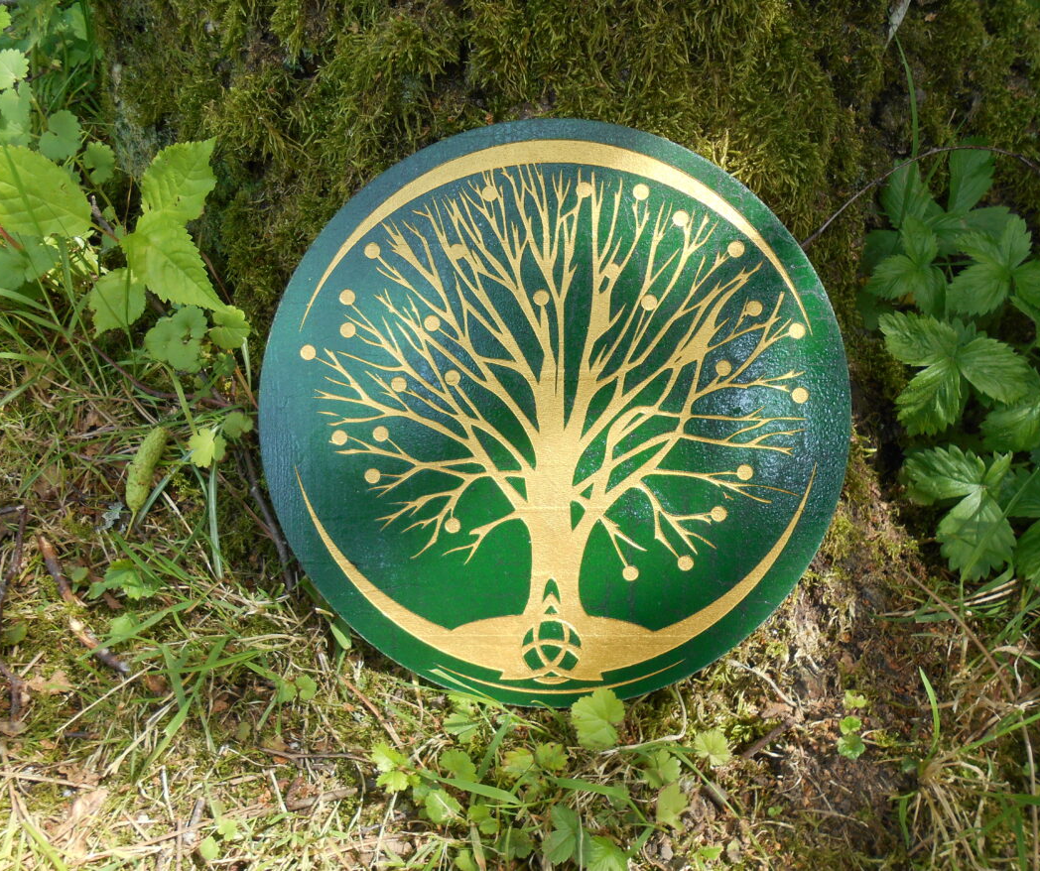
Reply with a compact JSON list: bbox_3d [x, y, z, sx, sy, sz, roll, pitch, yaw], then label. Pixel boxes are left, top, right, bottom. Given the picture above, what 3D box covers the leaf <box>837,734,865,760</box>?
[{"bbox_3d":[0.161,0.152,0.425,0.013,0.003,0.013,-1,54,12],"label":"leaf"}]

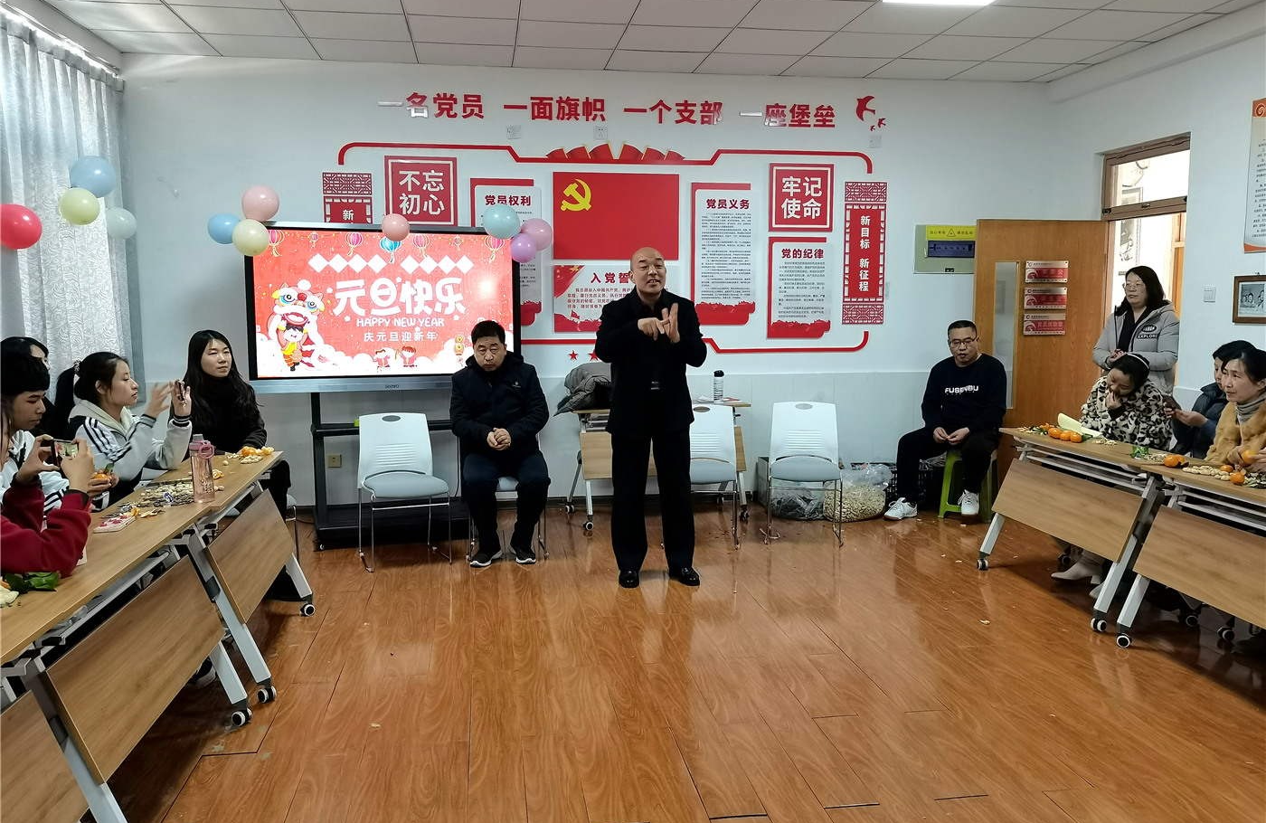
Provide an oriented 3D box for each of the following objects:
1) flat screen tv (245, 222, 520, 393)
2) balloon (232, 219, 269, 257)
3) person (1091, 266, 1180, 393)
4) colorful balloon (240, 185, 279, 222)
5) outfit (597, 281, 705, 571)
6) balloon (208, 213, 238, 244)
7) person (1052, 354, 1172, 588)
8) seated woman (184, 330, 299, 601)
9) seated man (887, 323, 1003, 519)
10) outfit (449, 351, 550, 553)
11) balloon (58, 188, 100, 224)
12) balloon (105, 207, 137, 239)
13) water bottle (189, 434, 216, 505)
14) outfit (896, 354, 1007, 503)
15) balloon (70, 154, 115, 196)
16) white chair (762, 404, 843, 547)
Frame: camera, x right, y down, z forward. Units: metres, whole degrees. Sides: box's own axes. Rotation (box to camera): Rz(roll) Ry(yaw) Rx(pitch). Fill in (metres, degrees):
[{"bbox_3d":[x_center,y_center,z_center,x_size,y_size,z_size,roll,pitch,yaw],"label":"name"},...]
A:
[{"bbox_3d":[-1.405,-0.595,5.900,1.520,0.940,0.100,-2,7,-17],"label":"flat screen tv"},{"bbox_3d":[-2.211,-1.004,5.923,0.217,0.217,0.217,-2,7,-19],"label":"balloon"},{"bbox_3d":[2.868,-0.016,5.928,0.404,1.629,0.505,-5,8,-36],"label":"person"},{"bbox_3d":[-2.183,-1.216,5.994,0.223,0.217,0.223,-2,7,-19],"label":"colorful balloon"},{"bbox_3d":[0.089,0.119,5.285,0.576,1.484,0.434,-1,6,-6],"label":"outfit"},{"bbox_3d":[-2.365,-1.058,5.921,0.183,0.187,0.183,-1,6,-8],"label":"balloon"},{"bbox_3d":[2.431,0.295,5.190,0.606,1.173,0.475,-2,7,-16],"label":"person"},{"bbox_3d":[-1.887,0.256,4.950,0.470,1.300,0.640,-6,9,-43],"label":"seated woman"},{"bbox_3d":[2.050,0.051,6.680,0.699,1.289,0.593,3,7,22],"label":"seated man"},{"bbox_3d":[-0.743,0.217,5.743,0.560,1.080,0.620,-1,6,-5],"label":"outfit"},{"bbox_3d":[-2.892,-1.073,5.355,0.200,0.200,0.205,6,9,45],"label":"balloon"},{"bbox_3d":[-2.861,-1.053,5.725,0.174,0.178,0.174,-1,6,-8],"label":"balloon"},{"bbox_3d":[-1.488,0.194,3.552,0.078,0.236,0.075,-3,7,-26],"label":"water bottle"},{"bbox_3d":[2.097,0.111,6.776,0.620,0.990,0.540,3,7,22],"label":"outfit"},{"bbox_3d":[-2.773,-1.206,5.259,0.226,0.231,0.226,-1,6,-8],"label":"balloon"},{"bbox_3d":[1.040,0.351,6.276,0.480,0.823,0.566,1,6,6],"label":"white chair"}]

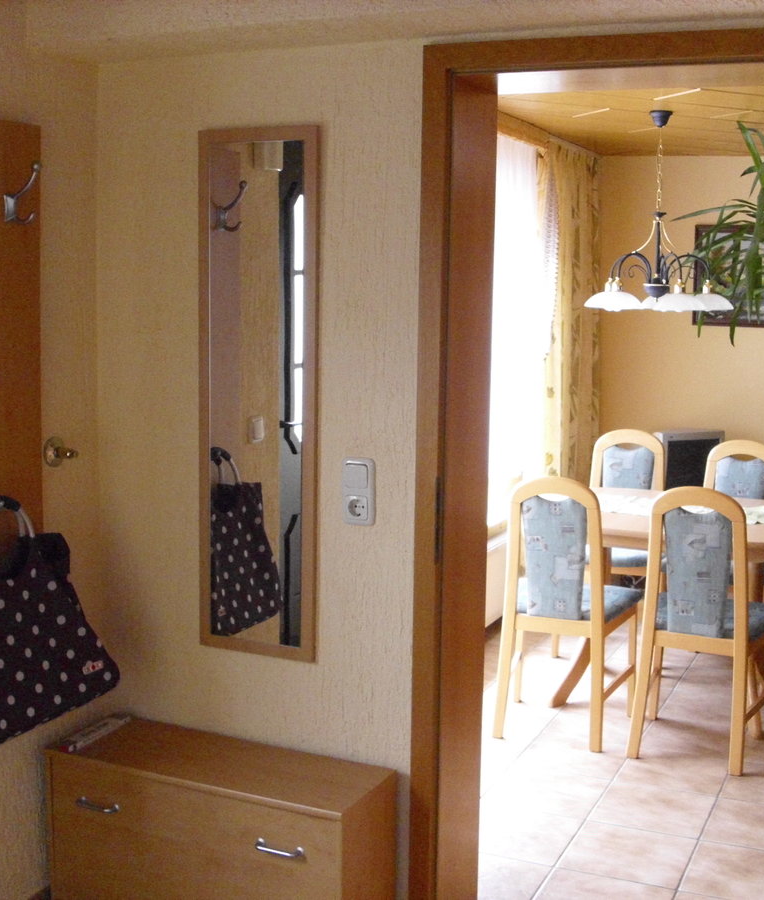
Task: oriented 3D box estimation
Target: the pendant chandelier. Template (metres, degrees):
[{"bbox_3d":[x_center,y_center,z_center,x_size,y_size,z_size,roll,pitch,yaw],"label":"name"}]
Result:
[{"bbox_3d":[1.009,-0.861,4.409,0.550,0.730,0.550,4,8,24],"label":"pendant chandelier"}]

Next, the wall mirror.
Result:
[{"bbox_3d":[-0.286,-0.117,2.774,0.307,1.210,0.020,4,8,24],"label":"wall mirror"}]

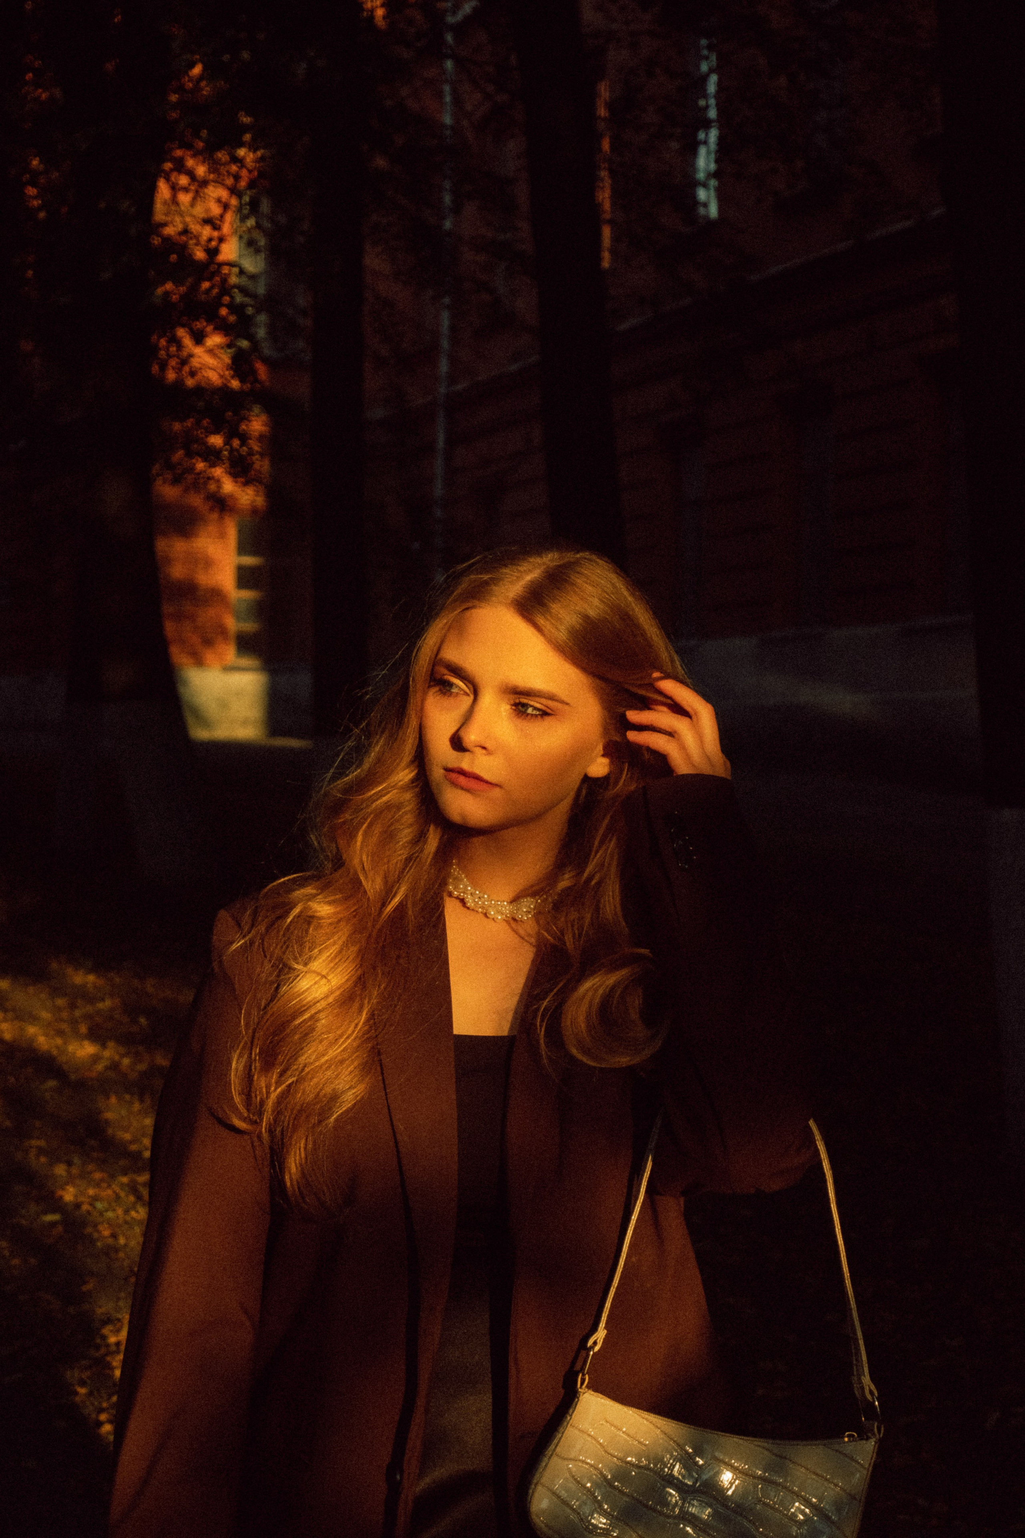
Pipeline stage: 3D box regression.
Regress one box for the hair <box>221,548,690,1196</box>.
[{"bbox_3d":[-0.042,0.087,2.270,0.360,0.515,0.270,0,0,18],"label":"hair"}]

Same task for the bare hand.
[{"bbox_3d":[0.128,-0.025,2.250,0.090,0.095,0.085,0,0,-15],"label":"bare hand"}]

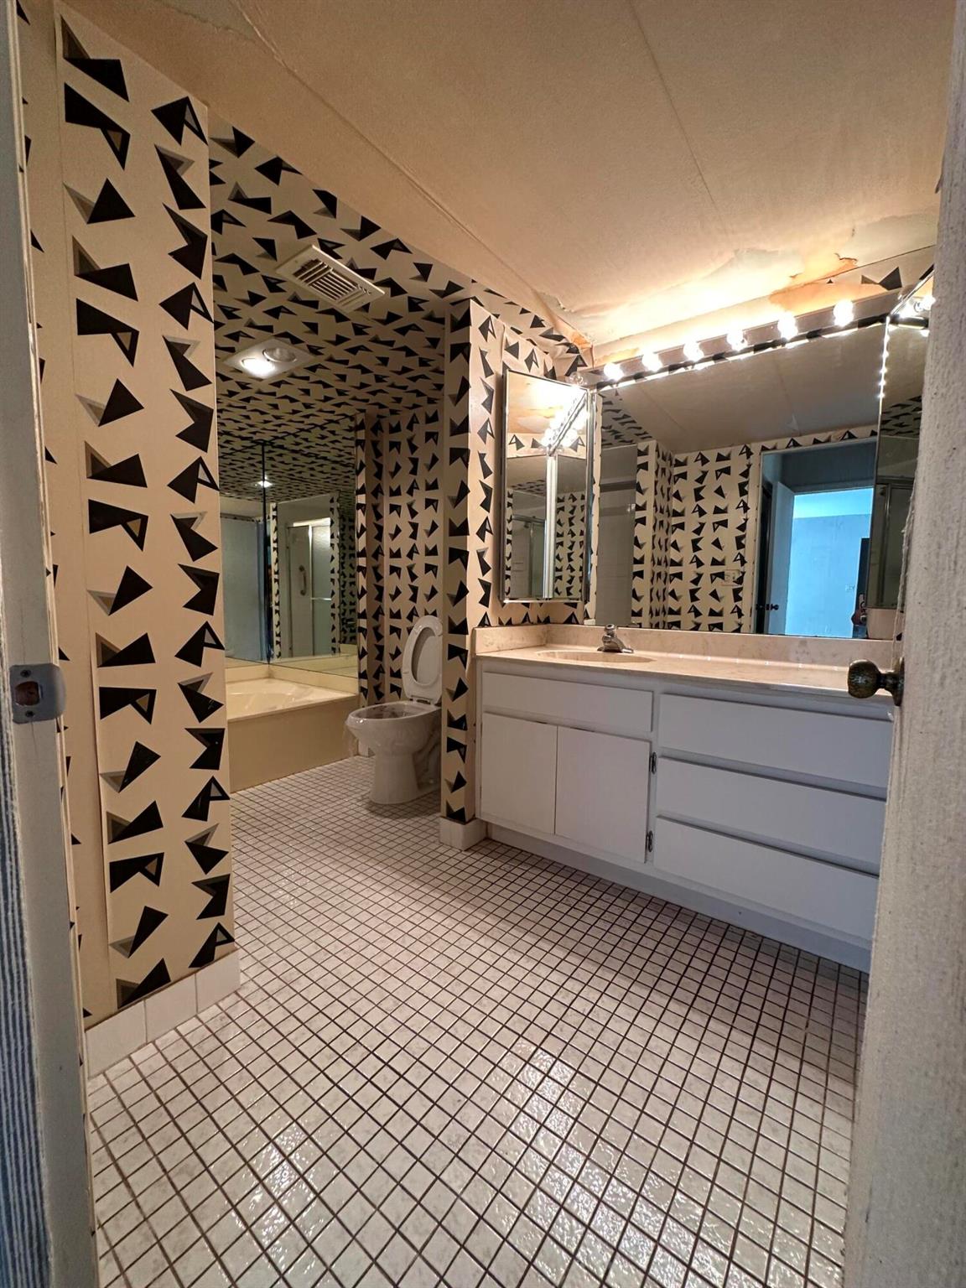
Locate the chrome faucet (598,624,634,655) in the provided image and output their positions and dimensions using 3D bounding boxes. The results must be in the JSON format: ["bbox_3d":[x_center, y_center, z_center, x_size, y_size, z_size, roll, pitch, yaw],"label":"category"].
[{"bbox_3d":[0.536,-0.020,2.157,0.157,0.123,0.141,5,7,37],"label":"chrome faucet"}]

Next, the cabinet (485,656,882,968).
[{"bbox_3d":[0.688,0.458,1.878,1.394,0.773,0.553,5,7,37],"label":"cabinet"}]

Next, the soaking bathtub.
[{"bbox_3d":[-1.595,0.520,2.975,0.995,0.387,1.414,5,7,37],"label":"soaking bathtub"}]

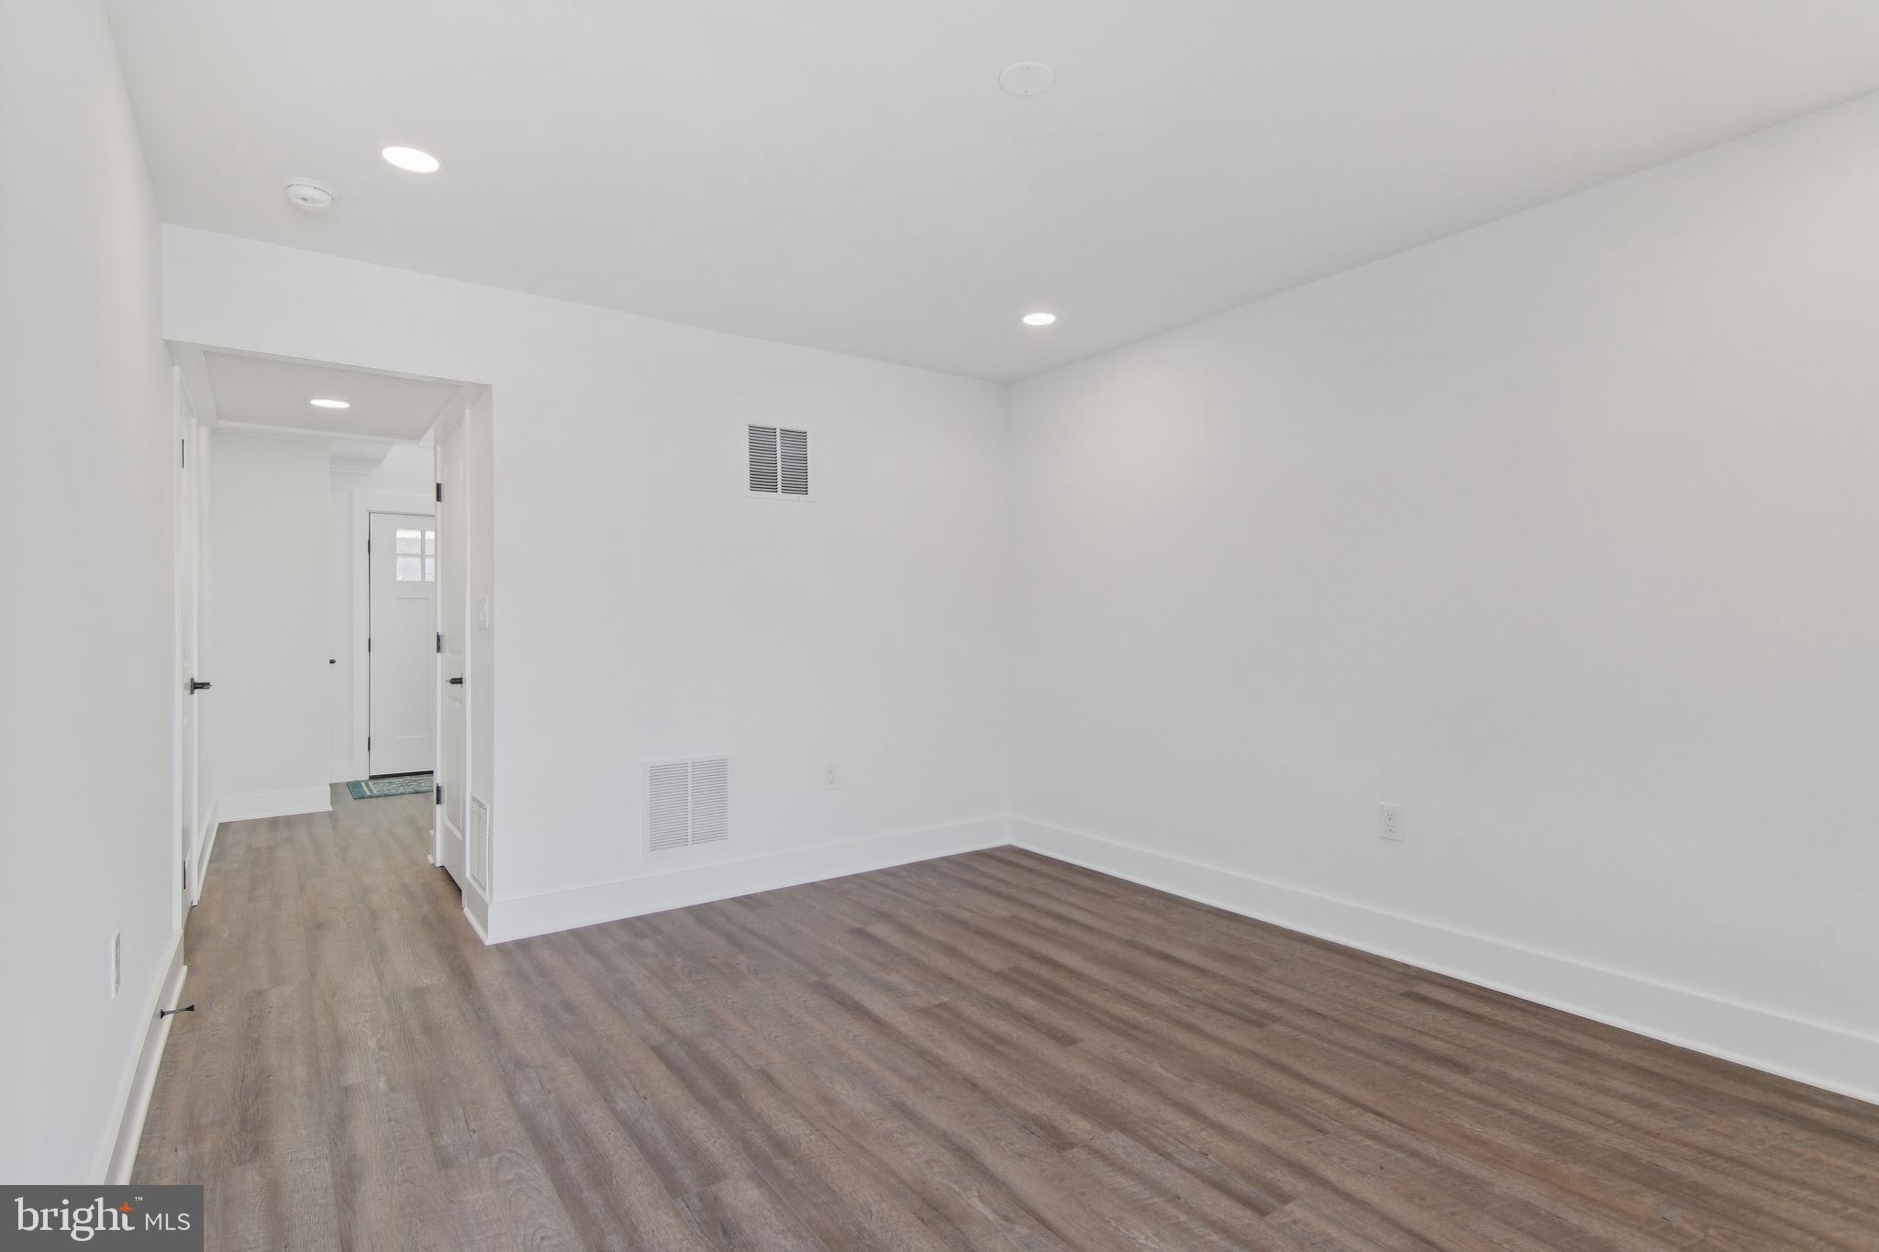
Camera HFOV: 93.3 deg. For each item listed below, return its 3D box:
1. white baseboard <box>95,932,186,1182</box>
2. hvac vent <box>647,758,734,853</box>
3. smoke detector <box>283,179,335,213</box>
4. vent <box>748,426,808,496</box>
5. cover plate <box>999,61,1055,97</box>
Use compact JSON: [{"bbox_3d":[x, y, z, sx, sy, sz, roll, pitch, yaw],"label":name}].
[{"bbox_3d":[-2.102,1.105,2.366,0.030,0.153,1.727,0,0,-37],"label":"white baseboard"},{"bbox_3d":[-1.056,0.764,3.760,0.395,0.395,0.015,0,0,-37],"label":"hvac vent"},{"bbox_3d":[-1.804,-1.236,2.541,0.132,0.042,0.132,0,0,-37],"label":"smoke detector"},{"bbox_3d":[-0.721,-0.745,4.012,0.345,0.335,0.015,0,0,-37],"label":"vent"},{"bbox_3d":[0.208,-1.295,2.112,0.133,0.012,0.133,0,0,0],"label":"cover plate"}]

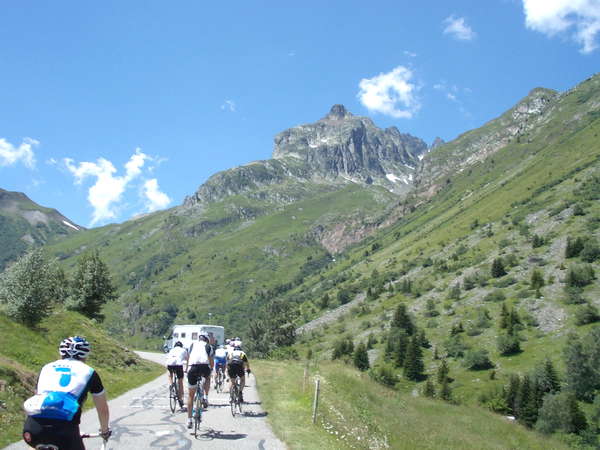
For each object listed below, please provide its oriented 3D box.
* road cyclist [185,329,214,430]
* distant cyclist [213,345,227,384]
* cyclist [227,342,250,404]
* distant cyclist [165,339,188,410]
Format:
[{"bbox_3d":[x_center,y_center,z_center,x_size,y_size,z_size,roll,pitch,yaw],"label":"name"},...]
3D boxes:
[{"bbox_3d":[-1.691,2.664,11.250,0.500,1.620,0.900,1,-11,-6],"label":"road cyclist"},{"bbox_3d":[-2.471,4.382,20.400,0.480,1.360,0.950,0,-11,-2],"label":"distant cyclist"},{"bbox_3d":[-1.338,3.231,14.400,0.520,1.360,0.950,0,-11,2],"label":"cyclist"},{"bbox_3d":[-2.776,3.427,14.950,0.500,1.500,0.950,0,-11,-2],"label":"distant cyclist"}]

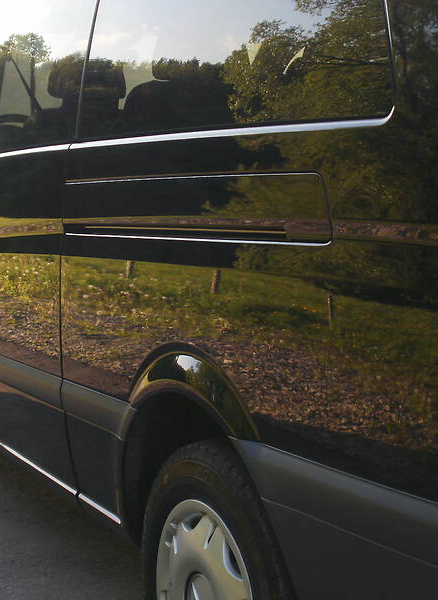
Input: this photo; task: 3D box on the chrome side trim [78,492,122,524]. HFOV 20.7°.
[{"bbox_3d":[-0.294,0.507,2.933,0.016,0.022,0.279,-3,9,-27],"label":"chrome side trim"}]

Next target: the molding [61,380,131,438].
[{"bbox_3d":[-0.290,0.253,2.842,0.038,0.095,0.390,-3,6,-27],"label":"molding"}]

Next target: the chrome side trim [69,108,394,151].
[{"bbox_3d":[-0.052,-0.331,2.407,0.035,0.046,1.262,-3,6,-29],"label":"chrome side trim"}]

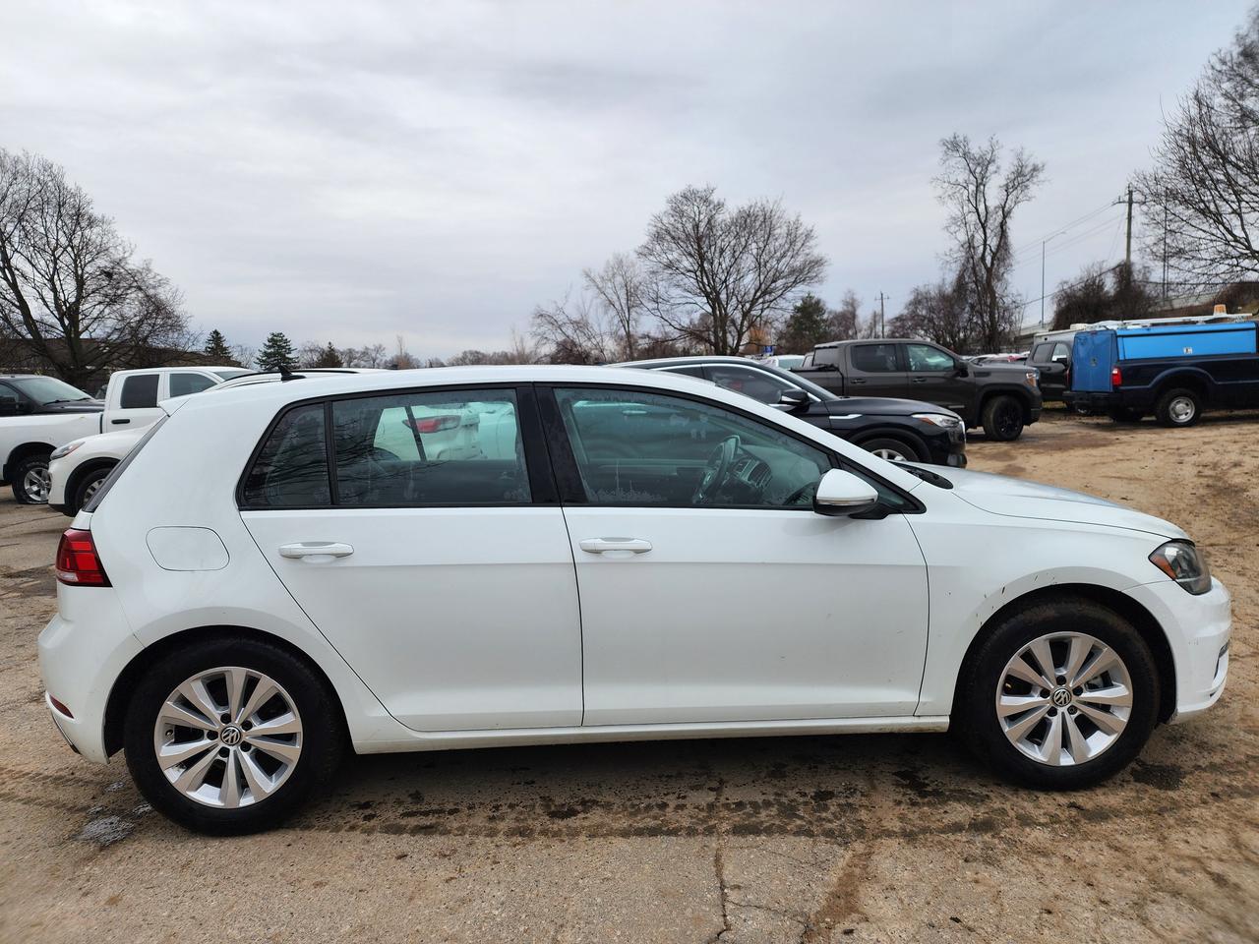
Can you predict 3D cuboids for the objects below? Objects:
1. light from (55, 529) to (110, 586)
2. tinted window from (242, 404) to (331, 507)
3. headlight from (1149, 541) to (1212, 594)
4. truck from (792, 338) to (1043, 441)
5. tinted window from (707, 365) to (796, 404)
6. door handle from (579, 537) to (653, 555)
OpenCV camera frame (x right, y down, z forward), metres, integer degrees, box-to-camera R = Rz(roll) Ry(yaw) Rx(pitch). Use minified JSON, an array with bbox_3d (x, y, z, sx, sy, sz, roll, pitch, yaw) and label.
[{"bbox_3d":[-1.719,0.263,2.611,0.290,0.180,0.260,-2,5,-3],"label":"light"},{"bbox_3d":[-1.110,-0.053,2.710,0.280,0.345,0.030,-2,-13,-3],"label":"tinted window"},{"bbox_3d":[1.869,0.312,2.896,0.450,0.200,0.420,-2,6,-3],"label":"headlight"},{"bbox_3d":[4.761,-1.564,15.916,5.880,1.920,2.080,-1,6,1],"label":"truck"},{"bbox_3d":[1.284,-0.884,8.500,1.000,0.430,0.050,-2,-18,-3],"label":"tinted window"},{"bbox_3d":[-0.040,0.222,2.513,0.222,0.050,0.055,-2,6,-3],"label":"door handle"}]

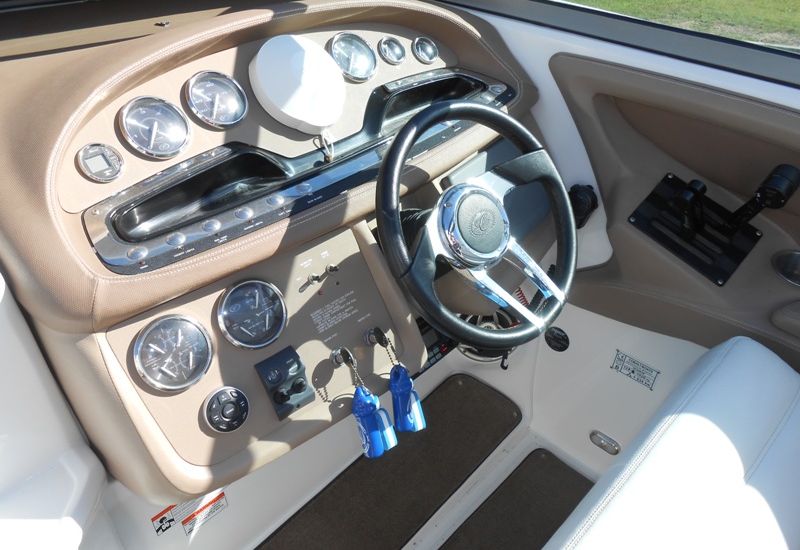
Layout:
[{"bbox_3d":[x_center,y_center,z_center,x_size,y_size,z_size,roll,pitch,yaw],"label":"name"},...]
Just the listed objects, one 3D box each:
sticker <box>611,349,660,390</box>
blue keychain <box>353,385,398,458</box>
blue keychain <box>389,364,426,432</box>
[{"bbox_3d":[0.513,0.208,1.310,0.096,0.048,0.002,30,37,33],"label":"sticker"},{"bbox_3d":[-0.040,0.221,0.925,0.049,0.113,0.036,-21,20,-17],"label":"blue keychain"},{"bbox_3d":[0.010,0.193,0.965,0.049,0.111,0.036,-17,26,-18],"label":"blue keychain"}]

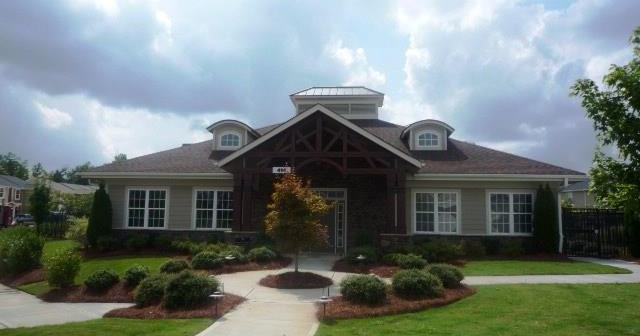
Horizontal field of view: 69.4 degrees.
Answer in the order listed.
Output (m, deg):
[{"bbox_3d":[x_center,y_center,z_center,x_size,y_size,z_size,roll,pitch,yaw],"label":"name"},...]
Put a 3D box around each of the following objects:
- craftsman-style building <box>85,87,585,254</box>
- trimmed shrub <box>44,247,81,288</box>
[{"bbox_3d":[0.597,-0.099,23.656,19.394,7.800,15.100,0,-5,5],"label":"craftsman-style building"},{"bbox_3d":[-5.328,2.055,9.604,0.618,0.826,0.587,4,-6,-28],"label":"trimmed shrub"}]

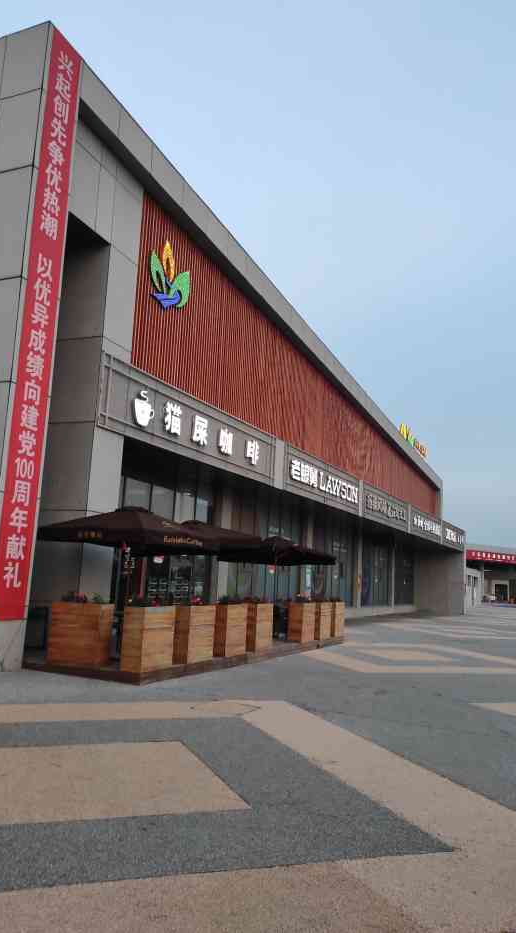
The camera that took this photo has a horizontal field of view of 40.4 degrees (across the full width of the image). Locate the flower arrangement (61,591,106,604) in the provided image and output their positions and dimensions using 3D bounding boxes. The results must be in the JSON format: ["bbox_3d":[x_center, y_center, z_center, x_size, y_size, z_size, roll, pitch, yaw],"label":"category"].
[{"bbox_3d":[-2.755,2.085,11.097,0.820,0.240,0.320,-1,-10,25],"label":"flower arrangement"}]

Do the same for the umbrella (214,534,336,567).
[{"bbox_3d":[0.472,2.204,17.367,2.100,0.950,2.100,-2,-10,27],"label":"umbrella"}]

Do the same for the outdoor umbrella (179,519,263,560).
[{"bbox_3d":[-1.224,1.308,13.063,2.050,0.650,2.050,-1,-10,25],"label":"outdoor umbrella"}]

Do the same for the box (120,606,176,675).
[{"bbox_3d":[-1.551,2.440,9.985,0.370,0.885,0.770,-1,-10,25],"label":"box"}]

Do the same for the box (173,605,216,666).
[{"bbox_3d":[-1.097,2.835,11.928,0.365,0.906,0.915,-1,-10,23],"label":"box"}]

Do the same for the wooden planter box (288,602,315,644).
[{"bbox_3d":[1.058,3.698,16.704,0.365,0.889,0.899,-1,-10,23],"label":"wooden planter box"}]

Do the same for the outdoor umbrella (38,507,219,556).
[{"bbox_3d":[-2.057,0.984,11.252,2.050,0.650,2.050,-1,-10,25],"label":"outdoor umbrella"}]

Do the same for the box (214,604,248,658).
[{"bbox_3d":[-0.548,3.060,13.167,0.365,0.903,0.913,-1,-10,23],"label":"box"}]

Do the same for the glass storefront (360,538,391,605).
[{"bbox_3d":[6.205,5.641,36.727,0.200,3.350,5.900,-1,-10,25],"label":"glass storefront"}]

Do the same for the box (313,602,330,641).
[{"bbox_3d":[1.595,3.929,17.960,0.365,0.889,0.899,-1,-10,23],"label":"box"}]

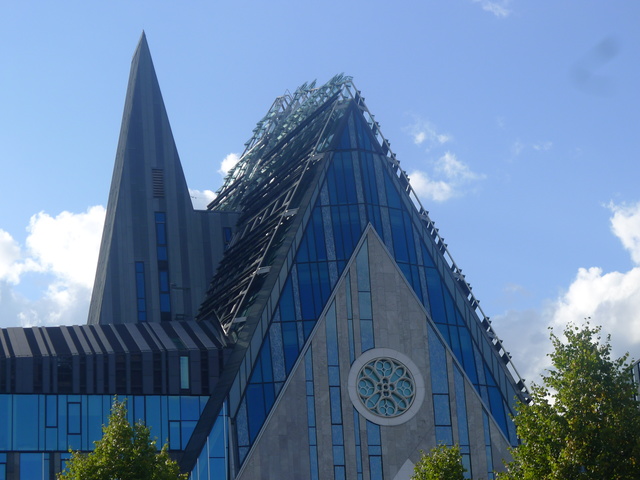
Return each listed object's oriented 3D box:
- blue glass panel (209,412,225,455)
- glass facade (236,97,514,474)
[{"bbox_3d":[-6.168,11.673,99.453,0.970,2.550,0.100,2,-20,-14],"label":"blue glass panel"},{"bbox_3d":[2.763,2.576,105.284,18.200,26.000,3.000,2,-20,-14],"label":"glass facade"}]

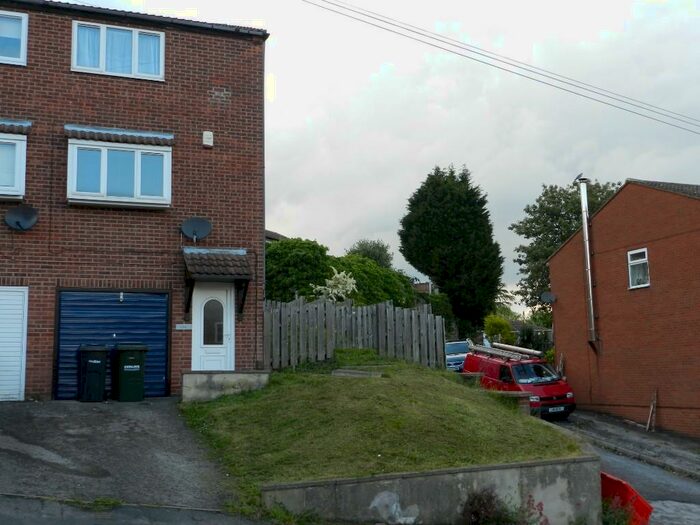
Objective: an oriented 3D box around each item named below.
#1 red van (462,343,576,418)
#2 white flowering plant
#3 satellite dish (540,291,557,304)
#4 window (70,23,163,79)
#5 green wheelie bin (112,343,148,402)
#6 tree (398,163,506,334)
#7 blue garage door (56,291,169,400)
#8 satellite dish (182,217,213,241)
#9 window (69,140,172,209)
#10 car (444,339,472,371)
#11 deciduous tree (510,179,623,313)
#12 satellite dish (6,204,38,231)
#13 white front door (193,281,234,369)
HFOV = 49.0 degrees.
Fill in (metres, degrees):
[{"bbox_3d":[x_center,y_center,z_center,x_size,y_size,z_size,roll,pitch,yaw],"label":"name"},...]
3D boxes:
[{"bbox_3d":[5.809,4.117,26.814,1.880,2.120,4.750,-1,-3,-18],"label":"red van"},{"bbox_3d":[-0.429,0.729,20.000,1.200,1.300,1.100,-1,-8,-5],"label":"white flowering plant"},{"bbox_3d":[7.104,1.260,27.500,0.580,0.520,0.360,0,-8,-10],"label":"satellite dish"},{"bbox_3d":[-4.539,-4.143,15.133,1.750,1.030,0.100,2,-9,-21],"label":"window"},{"bbox_3d":[-3.944,1.978,13.819,0.580,1.070,0.720,3,-9,-26],"label":"green wheelie bin"},{"bbox_3d":[4.839,-0.144,37.000,5.008,9.149,5.008,0,-8,-10],"label":"tree"},{"bbox_3d":[-4.404,1.536,14.353,2.000,2.000,0.090,2,-9,-21],"label":"blue garage door"},{"bbox_3d":[-2.956,-0.654,14.777,0.600,0.470,0.380,0,-8,-9],"label":"satellite dish"},{"bbox_3d":[-4.378,-1.658,14.657,1.901,1.185,0.250,2,-9,-21],"label":"window"},{"bbox_3d":[4.534,4.142,33.500,1.750,1.480,4.200,-3,-1,9],"label":"car"},{"bbox_3d":[12.162,0.492,42.000,6.800,9.800,6.800,-4,-9,15],"label":"deciduous tree"},{"bbox_3d":[-5.851,-0.793,13.686,0.600,0.470,0.380,0,-8,-9],"label":"satellite dish"},{"bbox_3d":[-2.655,1.383,14.998,0.836,2.039,0.090,2,-9,-21],"label":"white front door"}]

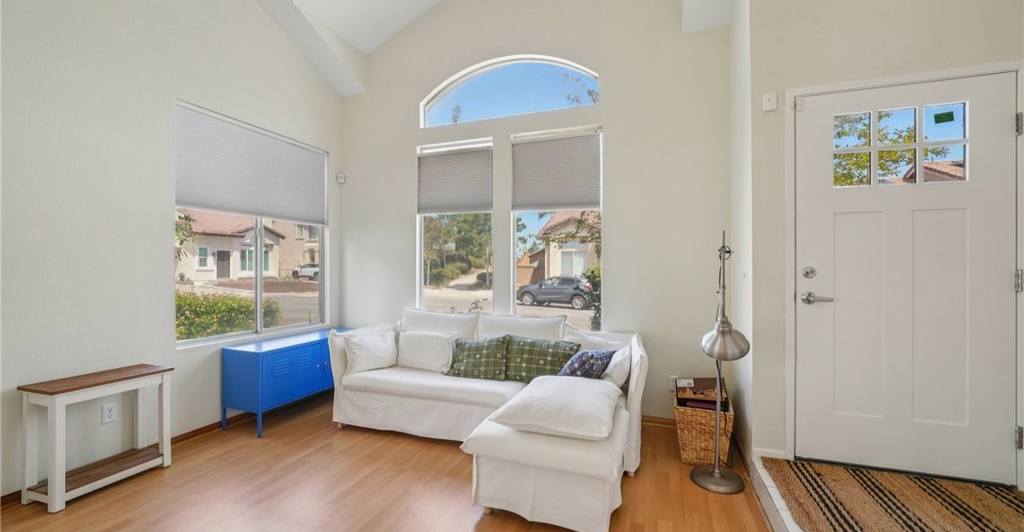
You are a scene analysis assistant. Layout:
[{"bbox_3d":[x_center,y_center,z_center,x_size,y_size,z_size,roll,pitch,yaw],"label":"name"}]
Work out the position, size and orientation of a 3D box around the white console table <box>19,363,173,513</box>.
[{"bbox_3d":[-2.375,0.947,2.155,0.325,0.605,0.510,0,0,20],"label":"white console table"}]

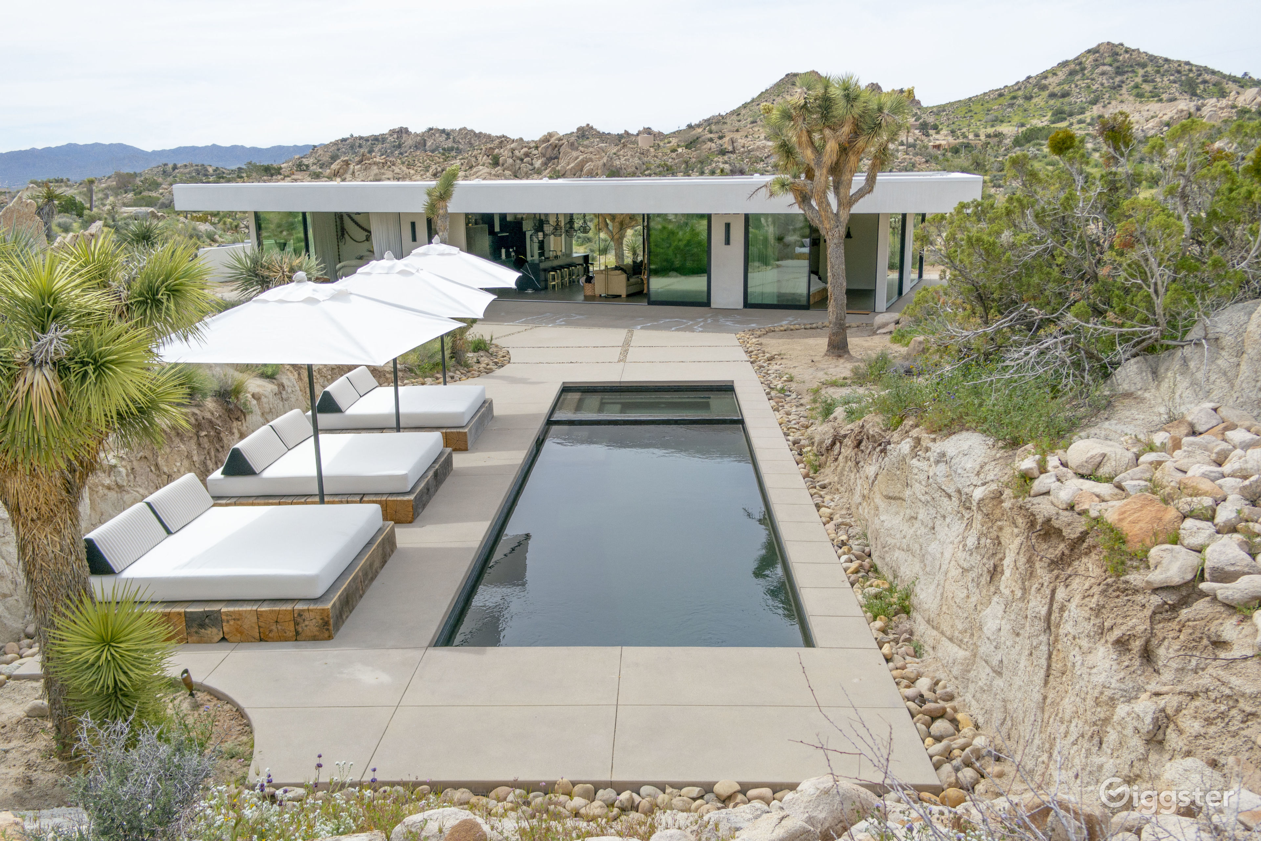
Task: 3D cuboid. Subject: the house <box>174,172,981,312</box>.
[{"bbox_3d":[-2.456,-6.414,36.191,27.000,3.500,11.000,4,14,22],"label":"house"}]

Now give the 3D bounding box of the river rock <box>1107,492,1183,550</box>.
[{"bbox_3d":[3.079,0.602,6.297,0.460,0.280,0.360,6,14,26],"label":"river rock"}]

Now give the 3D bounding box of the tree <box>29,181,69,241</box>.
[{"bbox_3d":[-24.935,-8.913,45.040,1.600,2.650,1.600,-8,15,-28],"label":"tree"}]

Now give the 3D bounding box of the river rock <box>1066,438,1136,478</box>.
[{"bbox_3d":[3.804,0.310,8.488,0.565,0.294,0.424,5,14,24],"label":"river rock"}]

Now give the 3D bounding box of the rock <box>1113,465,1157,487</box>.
[{"bbox_3d":[3.271,0.358,6.821,0.260,0.140,0.190,6,14,26],"label":"rock"}]

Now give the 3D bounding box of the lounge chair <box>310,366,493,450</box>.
[{"bbox_3d":[-3.468,-0.240,15.741,2.470,0.893,2.109,0,13,2],"label":"lounge chair"}]

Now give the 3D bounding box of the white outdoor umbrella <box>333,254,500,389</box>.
[{"bbox_3d":[-3.098,-0.827,13.831,2.462,2.769,2.462,-1,13,-2],"label":"white outdoor umbrella"}]

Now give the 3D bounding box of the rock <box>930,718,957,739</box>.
[{"bbox_3d":[2.071,2.039,6.957,0.175,0.115,0.150,3,14,17],"label":"rock"}]

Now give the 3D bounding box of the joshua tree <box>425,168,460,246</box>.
[{"bbox_3d":[-4.525,-4.140,25.587,0.847,4.028,0.892,0,13,2],"label":"joshua tree"}]

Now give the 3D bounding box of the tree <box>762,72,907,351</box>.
[{"bbox_3d":[4.007,-3.969,20.777,2.699,5.330,2.736,0,13,2],"label":"tree"}]

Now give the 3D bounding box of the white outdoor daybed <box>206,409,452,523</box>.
[{"bbox_3d":[-3.499,0.496,12.516,2.335,0.786,2.215,0,13,2],"label":"white outdoor daybed"}]

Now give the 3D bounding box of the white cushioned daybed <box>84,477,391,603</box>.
[{"bbox_3d":[-3.630,1.023,9.607,2.197,0.514,1.937,0,13,2],"label":"white cushioned daybed"}]

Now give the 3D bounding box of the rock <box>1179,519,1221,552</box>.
[{"bbox_3d":[3.702,0.739,6.826,0.255,0.180,0.210,0,13,2],"label":"rock"}]

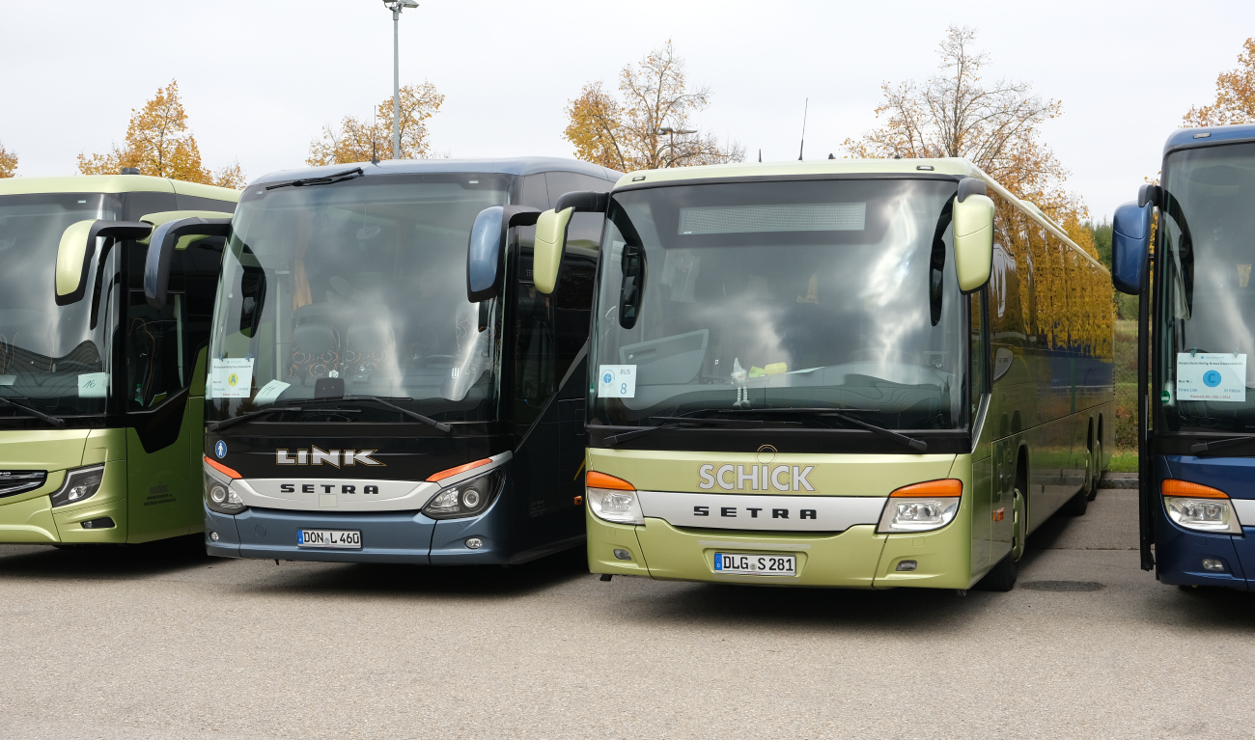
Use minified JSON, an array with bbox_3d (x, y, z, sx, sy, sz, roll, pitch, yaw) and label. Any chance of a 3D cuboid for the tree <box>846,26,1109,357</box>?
[{"bbox_3d":[5.809,-2.288,28.954,5.000,7.400,5.000,0,0,20],"label":"tree"}]

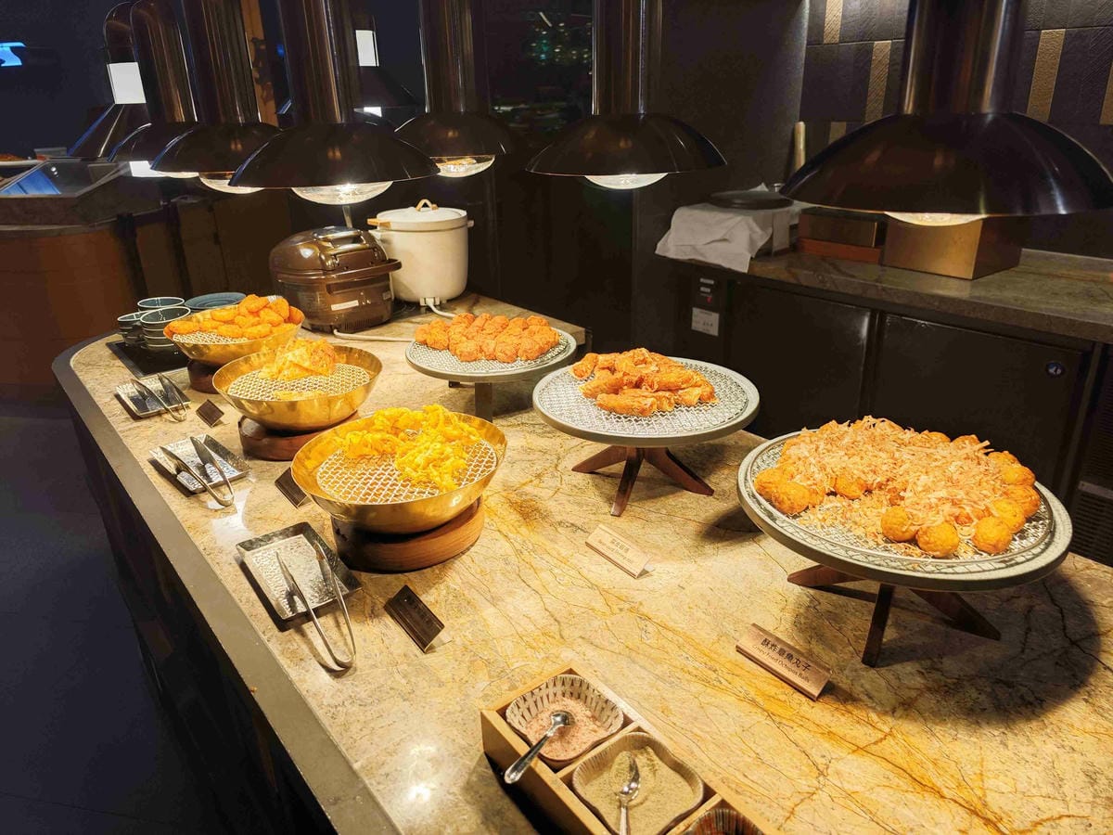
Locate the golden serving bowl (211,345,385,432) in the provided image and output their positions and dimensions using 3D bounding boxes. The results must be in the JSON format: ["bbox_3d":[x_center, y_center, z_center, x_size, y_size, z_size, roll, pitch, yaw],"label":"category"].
[{"bbox_3d":[-0.468,-0.046,1.366,0.302,0.086,0.302,-1,23,0],"label":"golden serving bowl"}]

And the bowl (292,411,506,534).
[{"bbox_3d":[-0.219,0.087,1.063,0.299,0.086,0.299,-1,23,0],"label":"bowl"}]

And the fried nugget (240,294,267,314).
[{"bbox_3d":[-0.643,-0.241,1.570,0.055,0.038,0.045,-20,29,-35],"label":"fried nugget"}]

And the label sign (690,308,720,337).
[{"bbox_3d":[0.609,-0.390,3.024,0.004,0.093,0.141,-19,29,-35],"label":"label sign"}]

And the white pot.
[{"bbox_3d":[-0.424,-0.542,2.352,0.335,0.295,0.290,-12,26,-23],"label":"white pot"}]

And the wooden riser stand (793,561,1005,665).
[{"bbox_3d":[0.403,0.169,0.873,0.178,0.139,0.178,-7,24,-13],"label":"wooden riser stand"}]

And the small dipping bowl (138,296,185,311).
[{"bbox_3d":[-0.978,-0.266,1.838,0.113,0.042,0.113,-2,24,1],"label":"small dipping bowl"}]

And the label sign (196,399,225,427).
[{"bbox_3d":[-0.651,-0.013,1.397,0.034,0.026,0.099,-20,29,-35],"label":"label sign"}]

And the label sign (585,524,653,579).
[{"bbox_3d":[0.087,0.179,1.012,0.037,0.022,0.105,-19,29,-35],"label":"label sign"}]

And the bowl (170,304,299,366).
[{"bbox_3d":[-0.707,-0.170,1.656,0.302,0.086,0.302,-1,23,0],"label":"bowl"}]

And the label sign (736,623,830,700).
[{"bbox_3d":[0.242,0.254,0.779,0.034,0.026,0.099,-20,29,-35],"label":"label sign"}]

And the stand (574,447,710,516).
[{"bbox_3d":[0.136,0.041,1.178,0.178,0.141,0.178,-10,25,-18],"label":"stand"}]

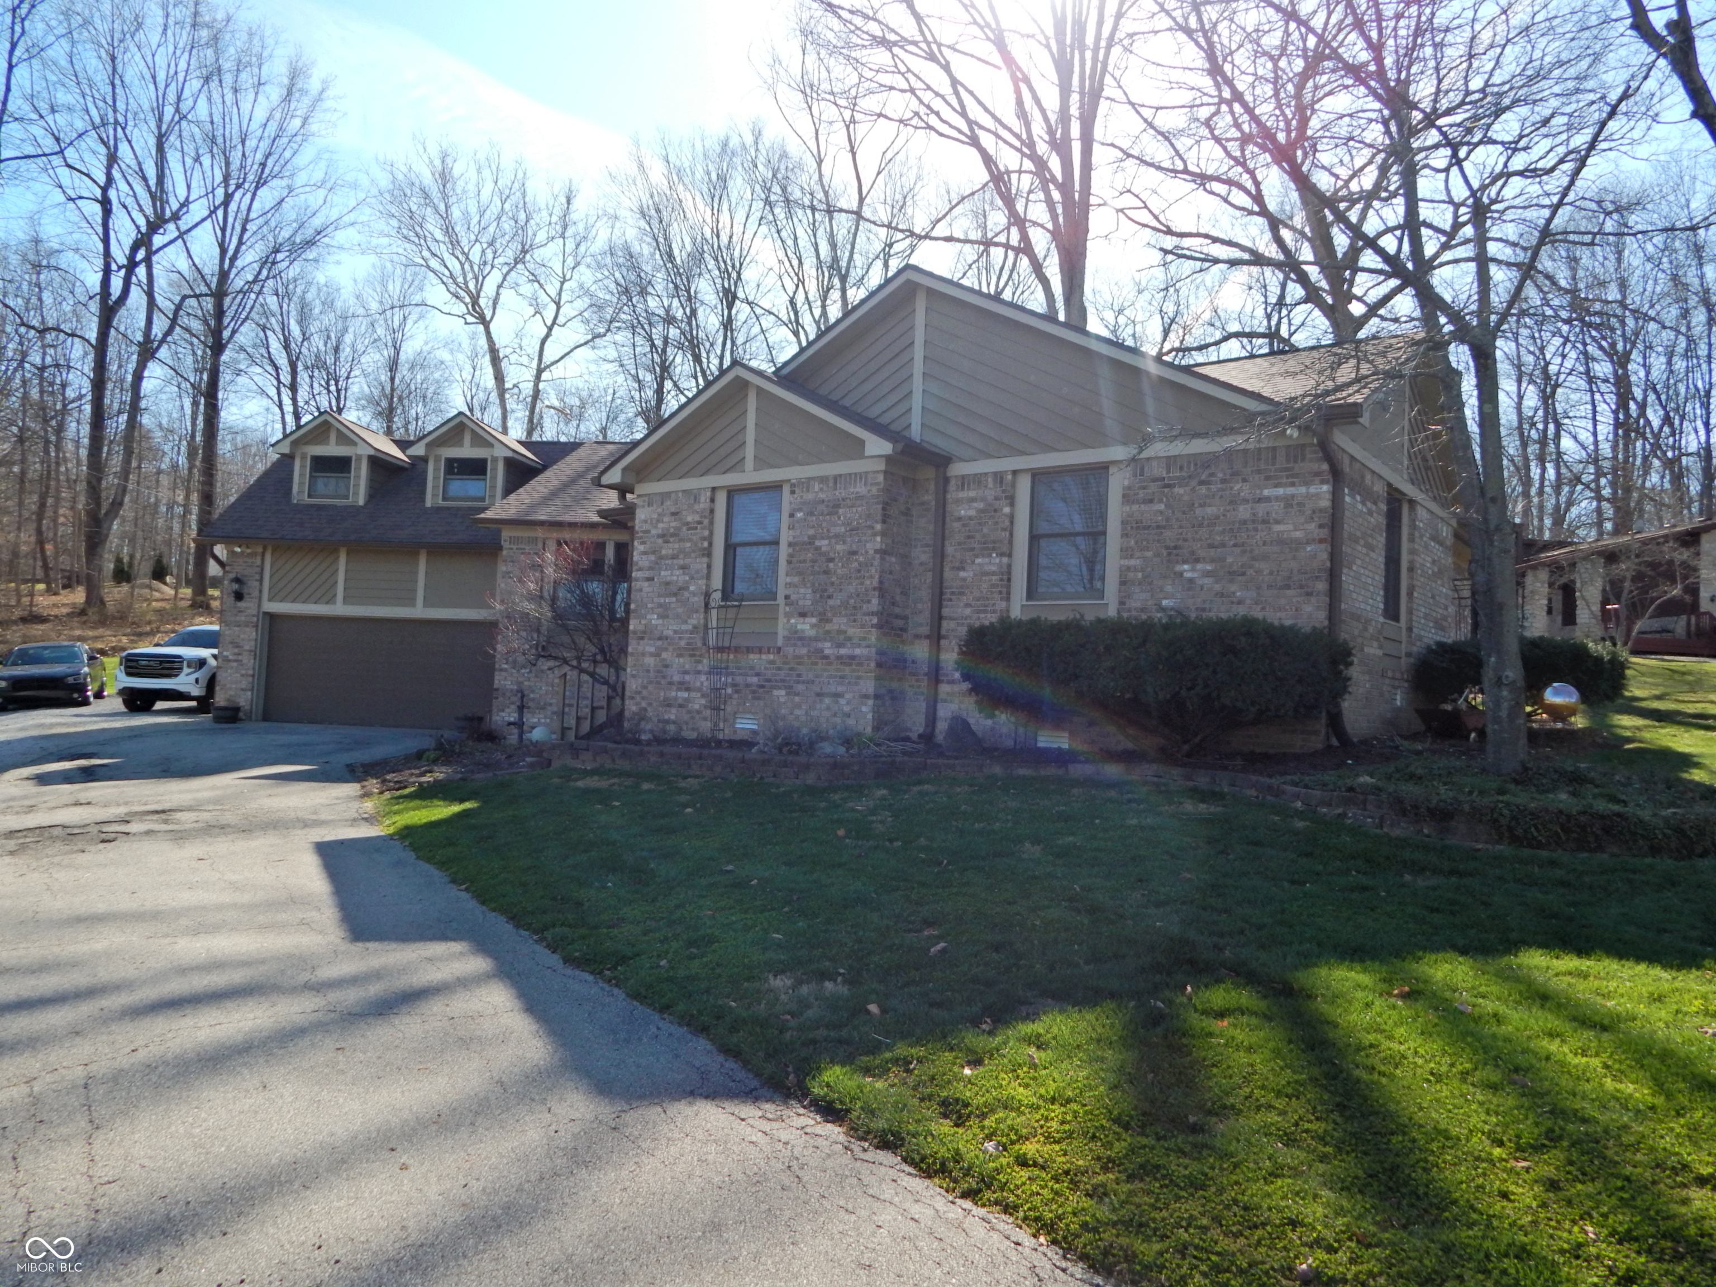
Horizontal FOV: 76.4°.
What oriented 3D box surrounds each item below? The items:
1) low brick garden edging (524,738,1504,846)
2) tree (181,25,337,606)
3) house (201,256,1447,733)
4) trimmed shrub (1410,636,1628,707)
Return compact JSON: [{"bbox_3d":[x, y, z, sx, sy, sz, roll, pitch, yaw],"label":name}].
[{"bbox_3d":[0.436,1.209,9.754,9.555,0.543,1.224,1,-2,38],"label":"low brick garden edging"},{"bbox_3d":[-22.102,-11.973,40.000,5.200,21.000,5.200,3,-2,-30],"label":"tree"},{"bbox_3d":[-2.763,-1.271,19.573,23.750,6.100,9.350,1,-2,38],"label":"house"},{"bbox_3d":[7.459,0.423,12.288,2.000,1.000,1.900,1,-2,38],"label":"trimmed shrub"}]

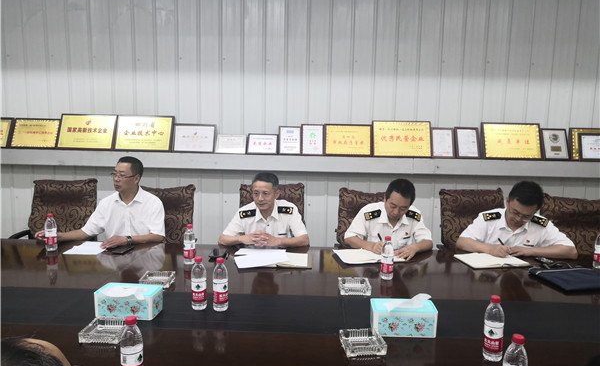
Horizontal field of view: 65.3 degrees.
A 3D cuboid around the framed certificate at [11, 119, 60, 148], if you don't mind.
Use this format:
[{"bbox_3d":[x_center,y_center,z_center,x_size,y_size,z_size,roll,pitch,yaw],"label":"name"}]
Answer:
[{"bbox_3d":[-2.841,-0.526,5.032,0.500,0.350,0.025,1,-14,2],"label":"framed certificate"}]

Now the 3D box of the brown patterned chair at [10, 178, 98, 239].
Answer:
[{"bbox_3d":[-1.900,0.551,3.622,0.630,1.075,0.690,0,8,-9],"label":"brown patterned chair"}]

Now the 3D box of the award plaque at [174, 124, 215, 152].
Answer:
[{"bbox_3d":[-1.122,-0.473,4.985,0.445,0.310,0.022,1,-14,2],"label":"award plaque"}]

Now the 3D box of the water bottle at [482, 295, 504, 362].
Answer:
[{"bbox_3d":[0.672,0.498,1.612,0.066,0.230,0.066,1,6,2],"label":"water bottle"}]

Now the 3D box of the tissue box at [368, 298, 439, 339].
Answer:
[{"bbox_3d":[0.406,0.533,1.850,0.242,0.101,0.126,1,6,2],"label":"tissue box"}]

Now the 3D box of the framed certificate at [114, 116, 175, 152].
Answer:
[{"bbox_3d":[-1.591,-0.499,4.788,0.600,0.390,0.030,1,-13,1],"label":"framed certificate"}]

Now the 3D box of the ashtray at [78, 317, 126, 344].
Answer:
[{"bbox_3d":[-0.757,0.577,1.831,0.150,0.037,0.150,1,8,2],"label":"ashtray"}]

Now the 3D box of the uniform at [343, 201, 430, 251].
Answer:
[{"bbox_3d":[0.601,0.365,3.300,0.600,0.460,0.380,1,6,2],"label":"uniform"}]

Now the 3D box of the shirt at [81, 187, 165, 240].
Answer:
[{"bbox_3d":[-1.265,0.323,3.345,0.560,0.540,0.360,2,7,9],"label":"shirt"}]

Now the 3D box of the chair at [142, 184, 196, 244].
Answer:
[{"bbox_3d":[-1.140,0.570,3.667,0.600,1.080,0.640,1,6,2],"label":"chair"}]

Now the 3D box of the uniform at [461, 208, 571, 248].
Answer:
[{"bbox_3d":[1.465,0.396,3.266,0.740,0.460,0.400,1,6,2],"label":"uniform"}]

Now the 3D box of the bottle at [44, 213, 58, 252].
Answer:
[{"bbox_3d":[-1.575,0.313,2.960,0.065,0.232,0.065,1,8,2],"label":"bottle"}]

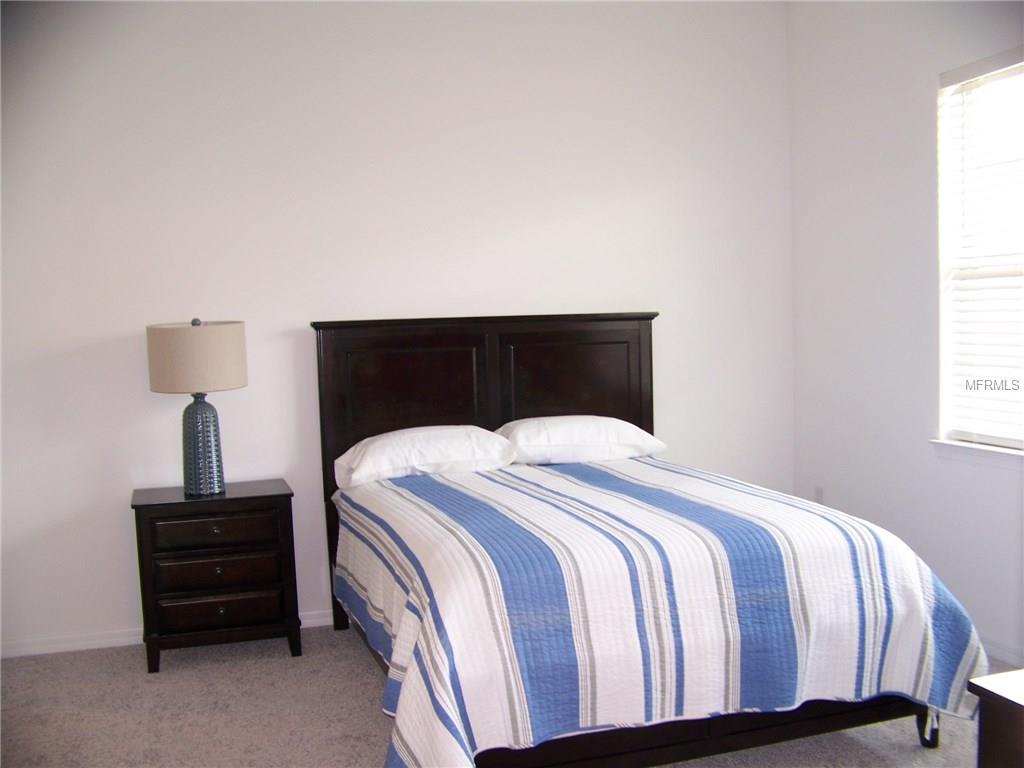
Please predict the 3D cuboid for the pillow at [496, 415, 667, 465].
[{"bbox_3d":[0.310,0.238,4.705,0.750,0.200,0.430,-3,3,-17],"label":"pillow"}]

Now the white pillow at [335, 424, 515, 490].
[{"bbox_3d":[-0.384,0.296,4.484,0.750,0.210,0.430,-2,3,-13],"label":"white pillow"}]

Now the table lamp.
[{"bbox_3d":[-1.278,0.096,4.251,0.385,0.724,0.385,-3,3,-17],"label":"table lamp"}]

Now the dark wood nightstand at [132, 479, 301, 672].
[{"bbox_3d":[-1.239,0.790,4.365,0.621,0.676,0.426,-3,3,-17],"label":"dark wood nightstand"}]

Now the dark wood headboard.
[{"bbox_3d":[-0.073,0.380,4.847,1.659,1.372,0.080,-3,3,-17],"label":"dark wood headboard"}]

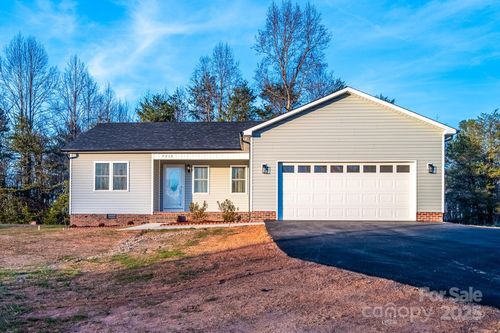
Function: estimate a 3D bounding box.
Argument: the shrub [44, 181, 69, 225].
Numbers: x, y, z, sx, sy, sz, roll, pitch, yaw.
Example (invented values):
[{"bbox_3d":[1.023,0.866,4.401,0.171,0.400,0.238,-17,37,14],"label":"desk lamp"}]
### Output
[{"bbox_3d":[-10.426,1.945,18.000,1.400,2.400,1.400,0,-1,3],"label":"shrub"}]

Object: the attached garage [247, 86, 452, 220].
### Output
[{"bbox_3d":[3.710,-0.330,15.350,7.500,4.800,7.300,0,-1,3],"label":"attached garage"}]

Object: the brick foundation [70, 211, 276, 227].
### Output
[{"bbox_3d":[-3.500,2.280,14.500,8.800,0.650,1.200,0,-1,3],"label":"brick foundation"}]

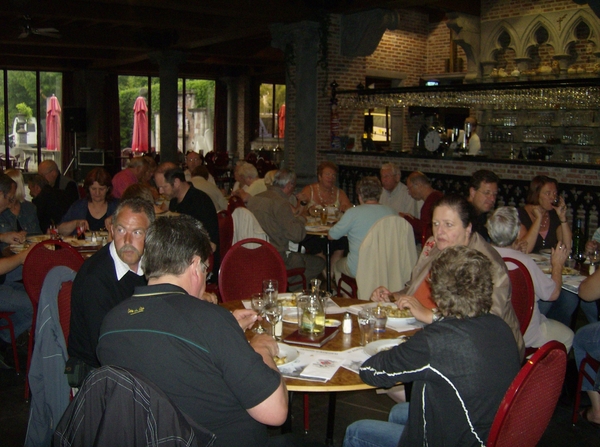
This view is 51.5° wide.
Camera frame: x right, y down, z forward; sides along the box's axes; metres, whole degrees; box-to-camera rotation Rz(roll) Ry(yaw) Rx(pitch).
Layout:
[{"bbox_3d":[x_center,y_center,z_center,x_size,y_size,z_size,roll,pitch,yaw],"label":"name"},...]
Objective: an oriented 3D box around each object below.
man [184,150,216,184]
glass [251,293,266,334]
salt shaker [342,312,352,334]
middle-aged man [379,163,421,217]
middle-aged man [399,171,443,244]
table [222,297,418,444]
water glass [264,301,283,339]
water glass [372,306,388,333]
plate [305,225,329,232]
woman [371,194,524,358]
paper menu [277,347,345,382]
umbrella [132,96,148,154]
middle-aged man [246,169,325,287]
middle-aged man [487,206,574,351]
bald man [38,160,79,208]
[{"bbox_3d":[-1.171,-0.168,7.040,0.550,1.283,0.750,4,8,14],"label":"man"},{"bbox_3d":[-0.158,0.361,2.508,0.066,0.150,0.066,1,8,0],"label":"glass"},{"bbox_3d":[0.194,0.403,2.515,0.038,0.079,0.038,1,8,0],"label":"salt shaker"},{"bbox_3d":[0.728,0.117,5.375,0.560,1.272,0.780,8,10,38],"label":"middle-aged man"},{"bbox_3d":[0.947,0.182,5.516,0.820,1.270,0.520,3,7,13],"label":"middle-aged man"},{"bbox_3d":[0.029,0.806,2.563,1.160,0.750,1.160,1,7,0],"label":"table"},{"bbox_3d":[-0.097,0.374,2.402,0.066,0.145,0.066,1,7,0],"label":"water glass"},{"bbox_3d":[0.327,0.391,2.545,0.060,0.090,0.060,1,7,0],"label":"water glass"},{"bbox_3d":[0.122,0.039,4.884,0.240,0.025,0.240,1,8,0],"label":"plate"},{"bbox_3d":[0.680,0.505,2.856,0.700,1.300,0.550,-3,9,-30],"label":"woman"},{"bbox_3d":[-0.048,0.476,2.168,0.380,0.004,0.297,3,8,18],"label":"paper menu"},{"bbox_3d":[-4.388,-2.249,17.169,0.430,2.462,0.430,2,8,0],"label":"umbrella"},{"bbox_3d":[-0.103,0.169,5.395,0.550,1.290,0.820,8,10,42],"label":"middle-aged man"},{"bbox_3d":[1.311,0.483,3.457,0.720,1.210,0.500,-3,9,-29],"label":"middle-aged man"},{"bbox_3d":[-2.337,0.017,5.782,0.800,1.200,0.550,0,8,-9],"label":"bald man"}]

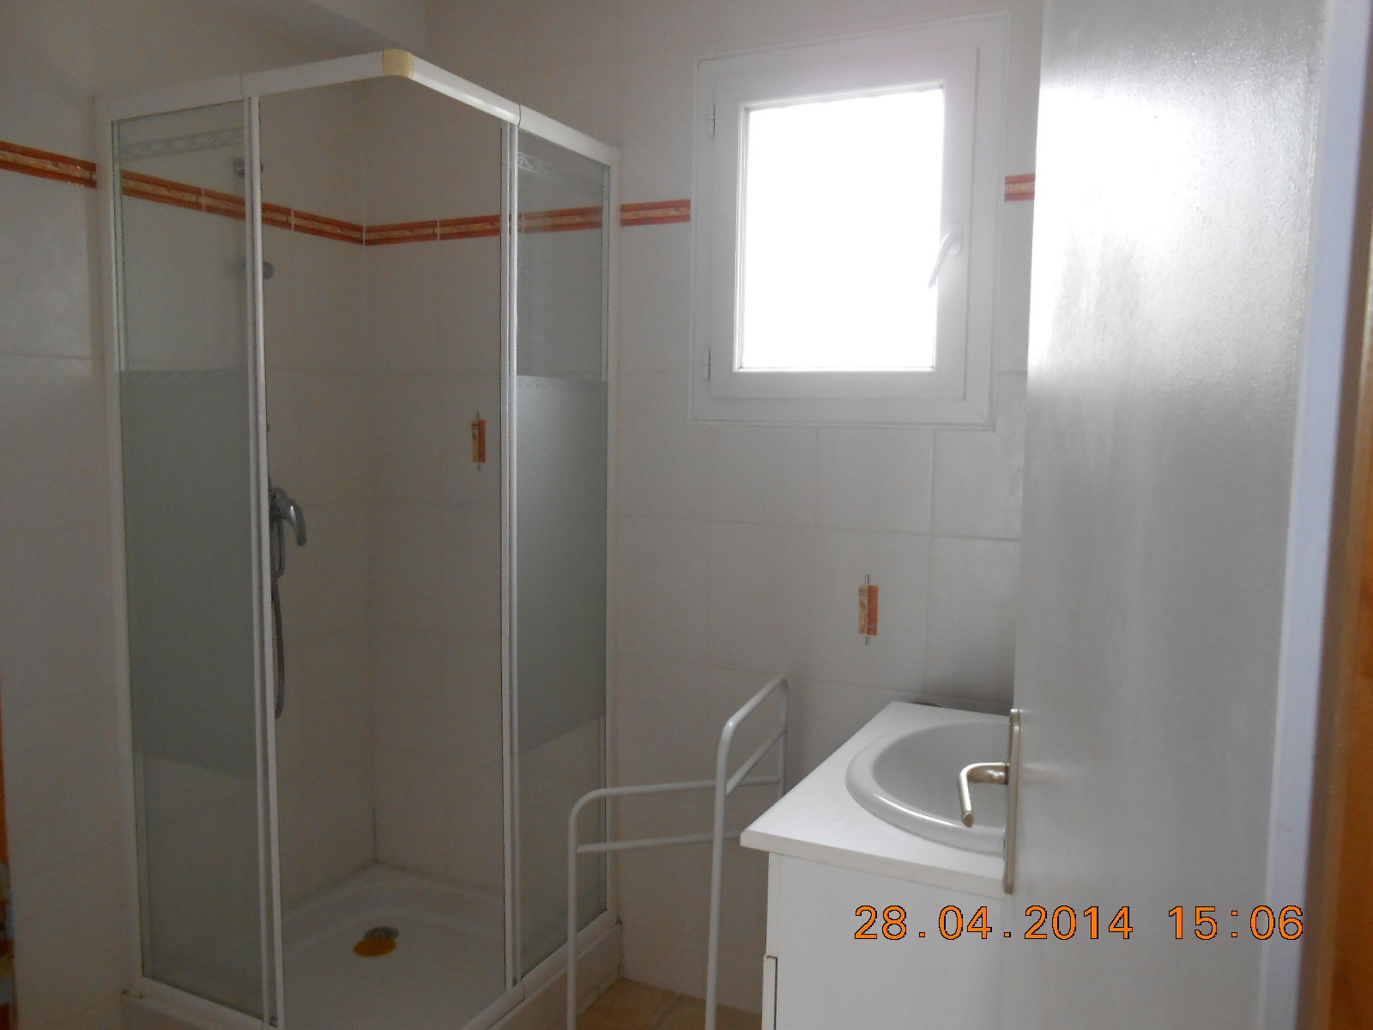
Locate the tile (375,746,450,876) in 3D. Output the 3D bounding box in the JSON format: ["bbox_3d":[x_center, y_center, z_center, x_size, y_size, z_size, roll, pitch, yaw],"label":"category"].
[{"bbox_3d":[-0.748,0.803,2.804,0.248,0.331,0.010,4,6,25],"label":"tile"}]

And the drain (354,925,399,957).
[{"bbox_3d":[-0.768,1.053,2.558,0.120,0.020,0.140,-1,6,-17],"label":"drain"}]

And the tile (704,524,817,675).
[{"bbox_3d":[0.164,0.186,2.309,0.251,0.331,0.010,4,6,25],"label":"tile"}]

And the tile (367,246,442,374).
[{"bbox_3d":[-0.732,-0.532,2.672,0.243,0.332,0.010,4,6,25],"label":"tile"}]

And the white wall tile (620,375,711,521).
[{"bbox_3d":[-0.059,-0.159,2.384,0.251,0.331,0.010,4,6,25],"label":"white wall tile"}]

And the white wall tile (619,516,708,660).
[{"bbox_3d":[-0.063,0.173,2.415,0.250,0.332,0.010,4,6,25],"label":"white wall tile"}]

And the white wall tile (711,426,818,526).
[{"bbox_3d":[0.169,-0.090,2.281,0.251,0.219,0.010,4,6,25],"label":"white wall tile"}]

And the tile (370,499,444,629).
[{"bbox_3d":[-0.742,0.131,2.738,0.243,0.332,0.010,4,6,25],"label":"tile"}]

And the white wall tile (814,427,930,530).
[{"bbox_3d":[0.395,-0.073,2.171,0.250,0.216,0.010,4,6,25],"label":"white wall tile"}]

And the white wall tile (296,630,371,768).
[{"bbox_3d":[-0.917,0.466,2.711,0.010,0.332,0.243,4,6,25],"label":"white wall tile"}]

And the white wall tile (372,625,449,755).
[{"bbox_3d":[-0.746,0.463,2.771,0.243,0.332,0.010,4,6,25],"label":"white wall tile"}]

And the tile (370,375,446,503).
[{"bbox_3d":[-0.737,-0.201,2.705,0.243,0.332,0.010,4,6,25],"label":"tile"}]

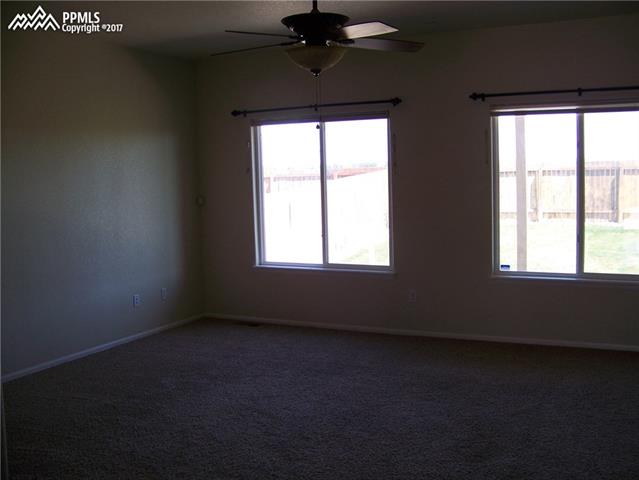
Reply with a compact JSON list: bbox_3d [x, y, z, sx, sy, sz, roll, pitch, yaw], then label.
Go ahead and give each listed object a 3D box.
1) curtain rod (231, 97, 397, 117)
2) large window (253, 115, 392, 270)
[{"bbox_3d":[-0.064,-1.258,6.165,1.769,0.075,0.100,1,5,23],"label":"curtain rod"},{"bbox_3d":[0.018,-0.455,6.301,1.438,1.479,0.110,1,5,23],"label":"large window"}]

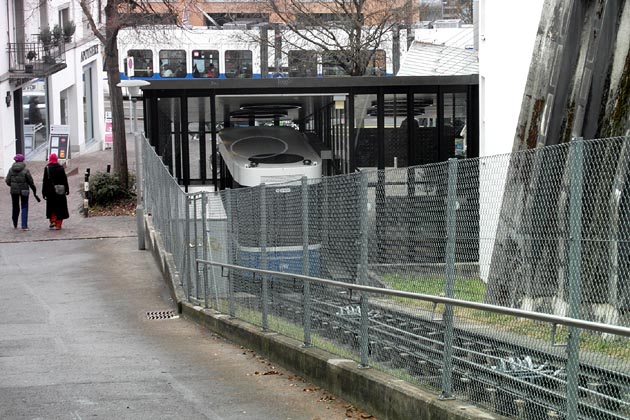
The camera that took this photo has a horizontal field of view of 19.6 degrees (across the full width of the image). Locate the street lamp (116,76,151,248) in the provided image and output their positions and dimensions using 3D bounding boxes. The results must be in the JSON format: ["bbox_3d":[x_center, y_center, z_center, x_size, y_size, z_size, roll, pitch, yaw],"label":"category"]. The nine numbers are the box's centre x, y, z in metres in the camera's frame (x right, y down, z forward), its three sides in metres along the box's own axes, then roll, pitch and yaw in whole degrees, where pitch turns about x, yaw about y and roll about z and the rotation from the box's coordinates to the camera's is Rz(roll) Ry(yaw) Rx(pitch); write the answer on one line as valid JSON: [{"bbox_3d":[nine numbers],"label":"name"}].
[{"bbox_3d":[-3.578,-0.888,36.861,0.686,3.460,0.686,-2,11,0],"label":"street lamp"}]

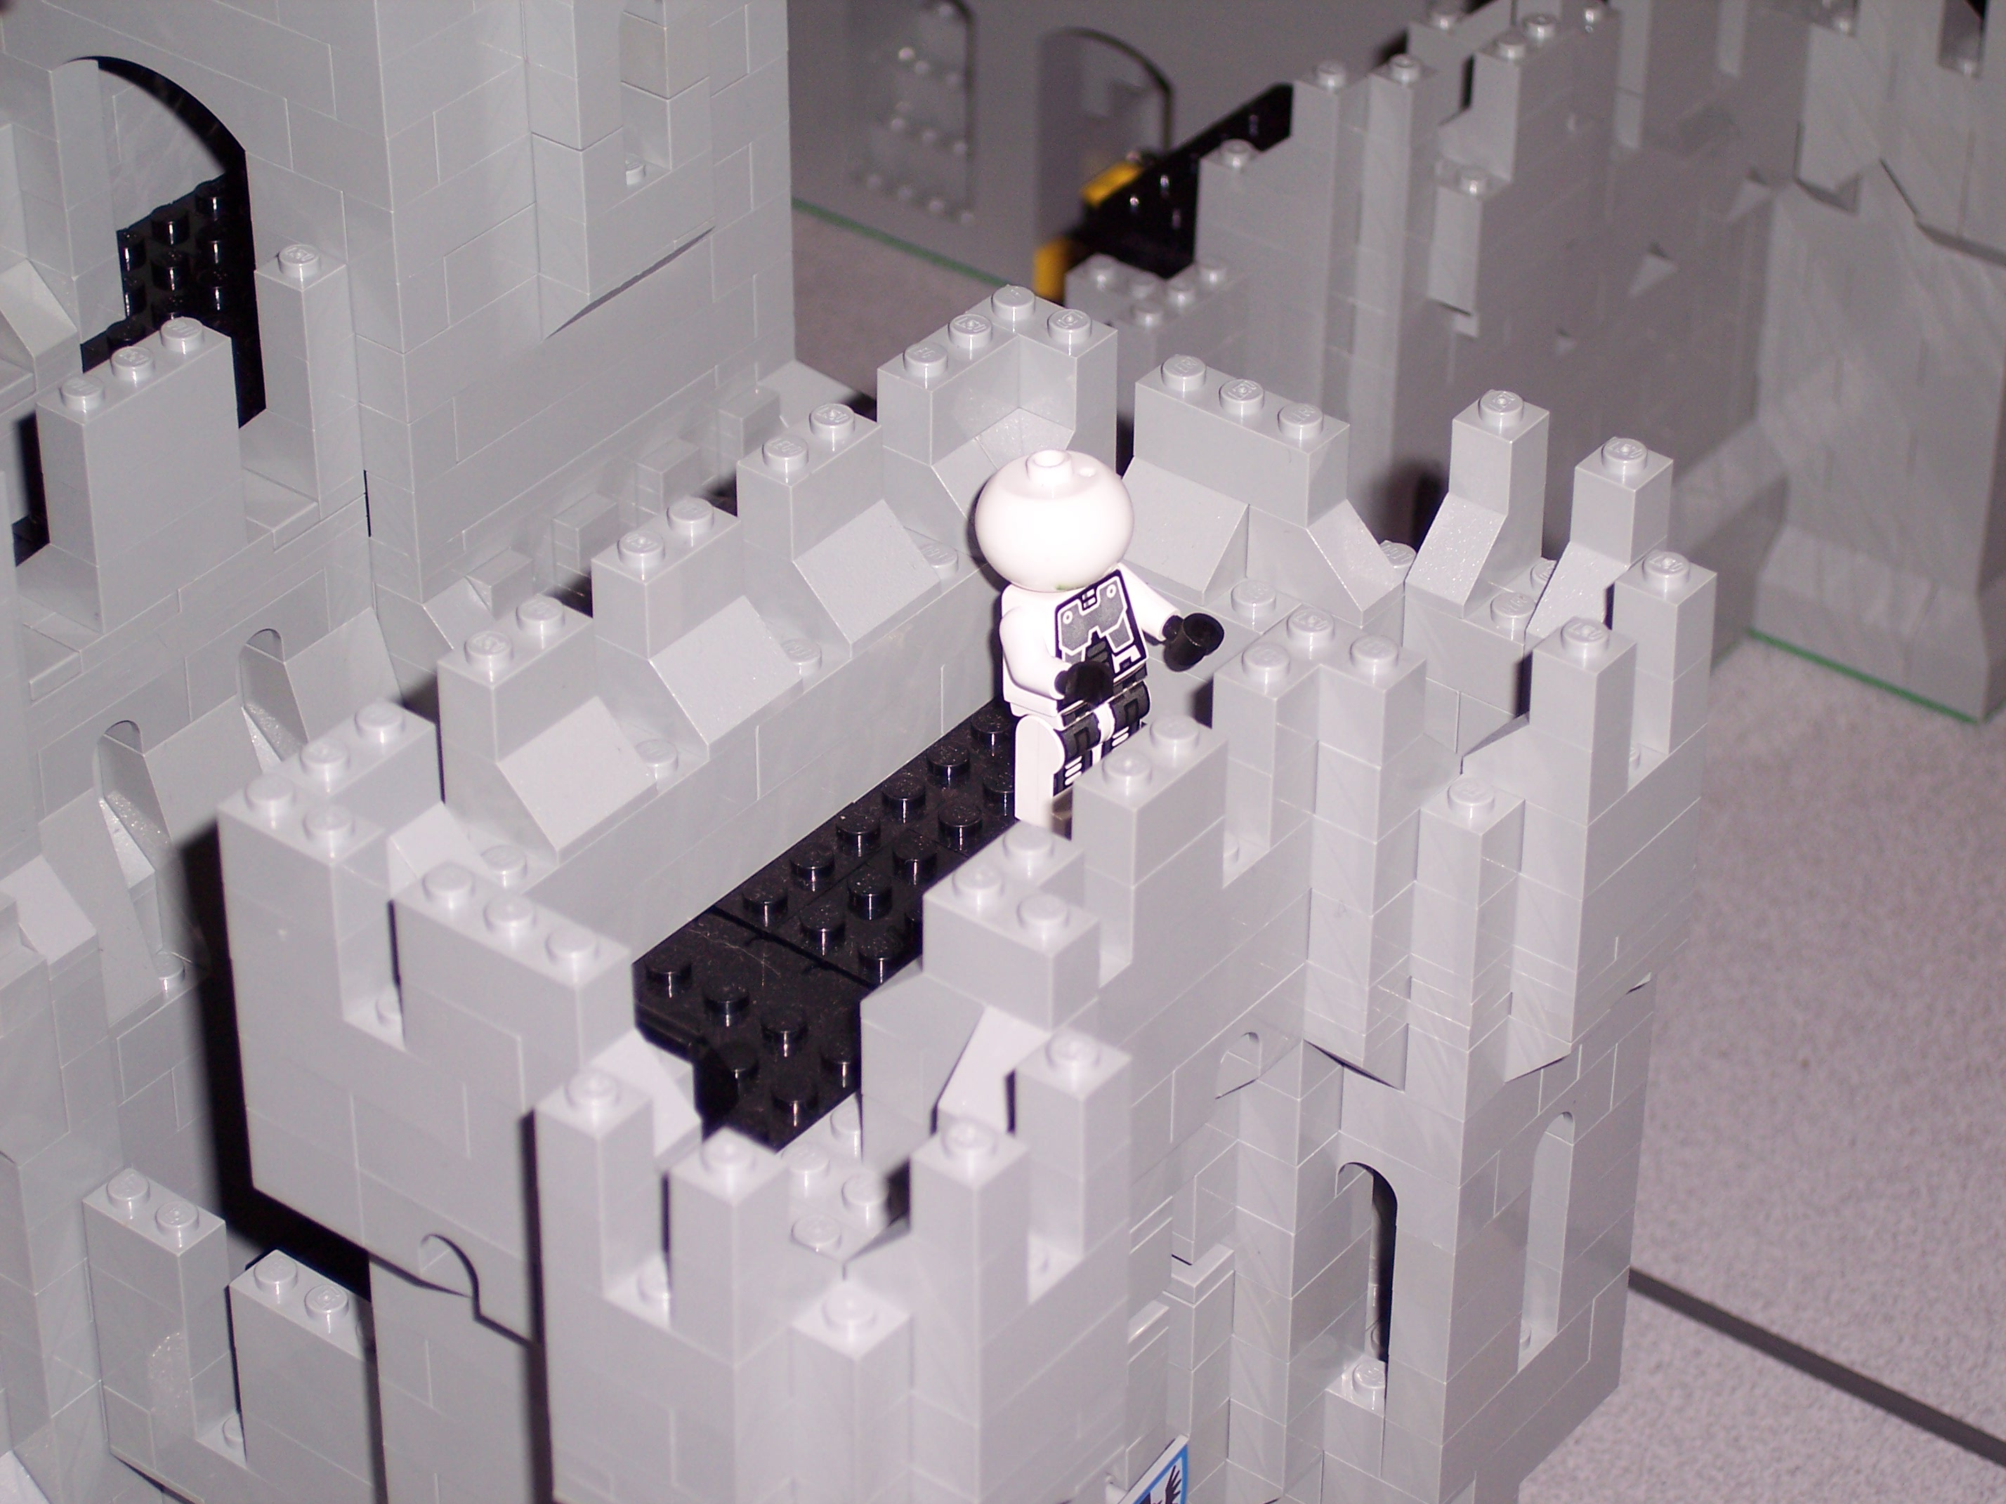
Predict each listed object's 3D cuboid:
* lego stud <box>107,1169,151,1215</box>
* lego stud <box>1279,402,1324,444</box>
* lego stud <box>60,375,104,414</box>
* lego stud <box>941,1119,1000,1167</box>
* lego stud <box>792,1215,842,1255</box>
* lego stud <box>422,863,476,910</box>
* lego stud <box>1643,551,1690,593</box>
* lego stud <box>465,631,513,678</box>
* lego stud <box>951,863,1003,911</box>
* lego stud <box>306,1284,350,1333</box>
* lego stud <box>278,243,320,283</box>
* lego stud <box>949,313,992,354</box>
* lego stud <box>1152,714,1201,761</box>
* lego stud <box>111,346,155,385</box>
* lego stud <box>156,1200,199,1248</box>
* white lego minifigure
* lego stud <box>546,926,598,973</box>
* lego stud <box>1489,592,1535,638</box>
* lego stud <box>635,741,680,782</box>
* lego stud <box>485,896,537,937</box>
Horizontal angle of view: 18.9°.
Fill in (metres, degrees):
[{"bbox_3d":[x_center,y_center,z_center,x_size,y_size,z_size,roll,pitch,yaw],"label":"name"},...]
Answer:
[{"bbox_3d":[-0.104,0.053,0.716,0.005,0.002,0.005,25,42,30],"label":"lego stud"},{"bbox_3d":[0.033,-0.036,0.658,0.005,0.002,0.005,0,36,0],"label":"lego stud"},{"bbox_3d":[-0.105,-0.041,0.684,0.005,0.002,0.005,0,36,0],"label":"lego stud"},{"bbox_3d":[-0.003,0.036,0.558,0.005,0.002,0.005,0,36,0],"label":"lego stud"},{"bbox_3d":[-0.019,0.049,0.604,0.005,0.002,0.005,0,36,0],"label":"lego stud"},{"bbox_3d":[-0.054,0.013,0.589,0.005,0.002,0.005,0,36,0],"label":"lego stud"},{"bbox_3d":[0.070,-0.019,0.634,0.005,0.002,0.005,0,36,0],"label":"lego stud"},{"bbox_3d":[-0.053,-0.010,0.620,0.005,0.002,0.005,0,36,0],"label":"lego stud"},{"bbox_3d":[-0.003,0.013,0.588,0.005,0.002,0.005,0,36,0],"label":"lego stud"},{"bbox_3d":[-0.078,0.064,0.700,0.005,0.002,0.005,0,36,0],"label":"lego stud"},{"bbox_3d":[-0.084,-0.058,0.716,0.005,0.002,0.005,0,36,0],"label":"lego stud"},{"bbox_3d":[-0.004,-0.047,0.672,0.005,0.002,0.005,0,36,0],"label":"lego stud"},{"bbox_3d":[0.018,-0.002,0.610,0.005,0.002,0.005,0,36,0],"label":"lego stud"},{"bbox_3d":[-0.101,-0.045,0.696,0.005,0.002,0.005,0,36,0],"label":"lego stud"},{"bbox_3d":[-0.097,0.055,0.711,0.005,0.002,0.005,25,42,30],"label":"lego stud"},{"bbox_3d":[0.009,-0.012,0.655,0.025,0.044,0.024,25,42,30],"label":"white lego minifigure"},{"bbox_3d":[-0.041,0.019,0.580,0.005,0.002,0.005,0,36,0],"label":"lego stud"},{"bbox_3d":[0.056,-0.015,0.663,0.005,0.002,0.005,25,42,30],"label":"lego stud"},{"bbox_3d":[-0.037,0.001,0.638,0.005,0.002,0.005,0,36,0],"label":"lego stud"},{"bbox_3d":[-0.048,0.016,0.584,0.005,0.002,0.005,0,36,0],"label":"lego stud"}]

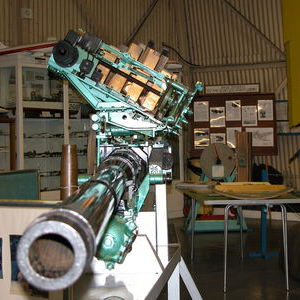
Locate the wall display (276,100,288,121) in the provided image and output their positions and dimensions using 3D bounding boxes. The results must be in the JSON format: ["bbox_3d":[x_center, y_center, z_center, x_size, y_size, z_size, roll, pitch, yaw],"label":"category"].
[{"bbox_3d":[1.946,-0.573,10.500,0.200,0.290,0.020,0,1,26],"label":"wall display"}]

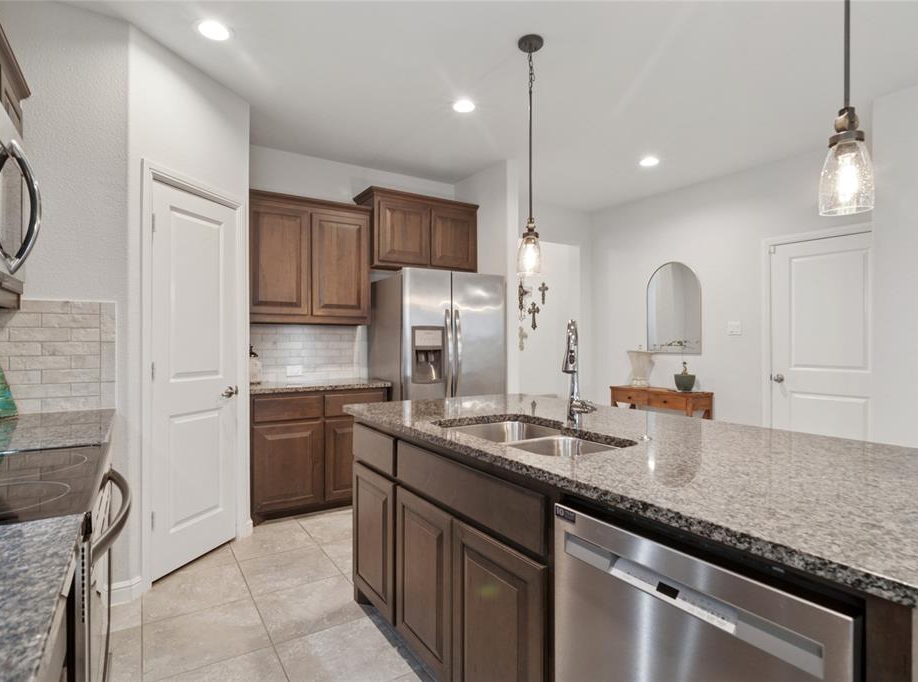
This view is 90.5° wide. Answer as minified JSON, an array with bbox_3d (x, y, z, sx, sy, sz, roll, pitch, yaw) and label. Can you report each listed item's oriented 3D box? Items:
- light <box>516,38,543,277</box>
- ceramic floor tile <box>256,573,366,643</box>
[{"bbox_3d":[0.360,-0.920,2.310,0.127,1.190,0.127,0,0,0],"label":"light"},{"bbox_3d":[-0.703,1.283,2.202,0.455,0.012,0.426,0,0,-30],"label":"ceramic floor tile"}]

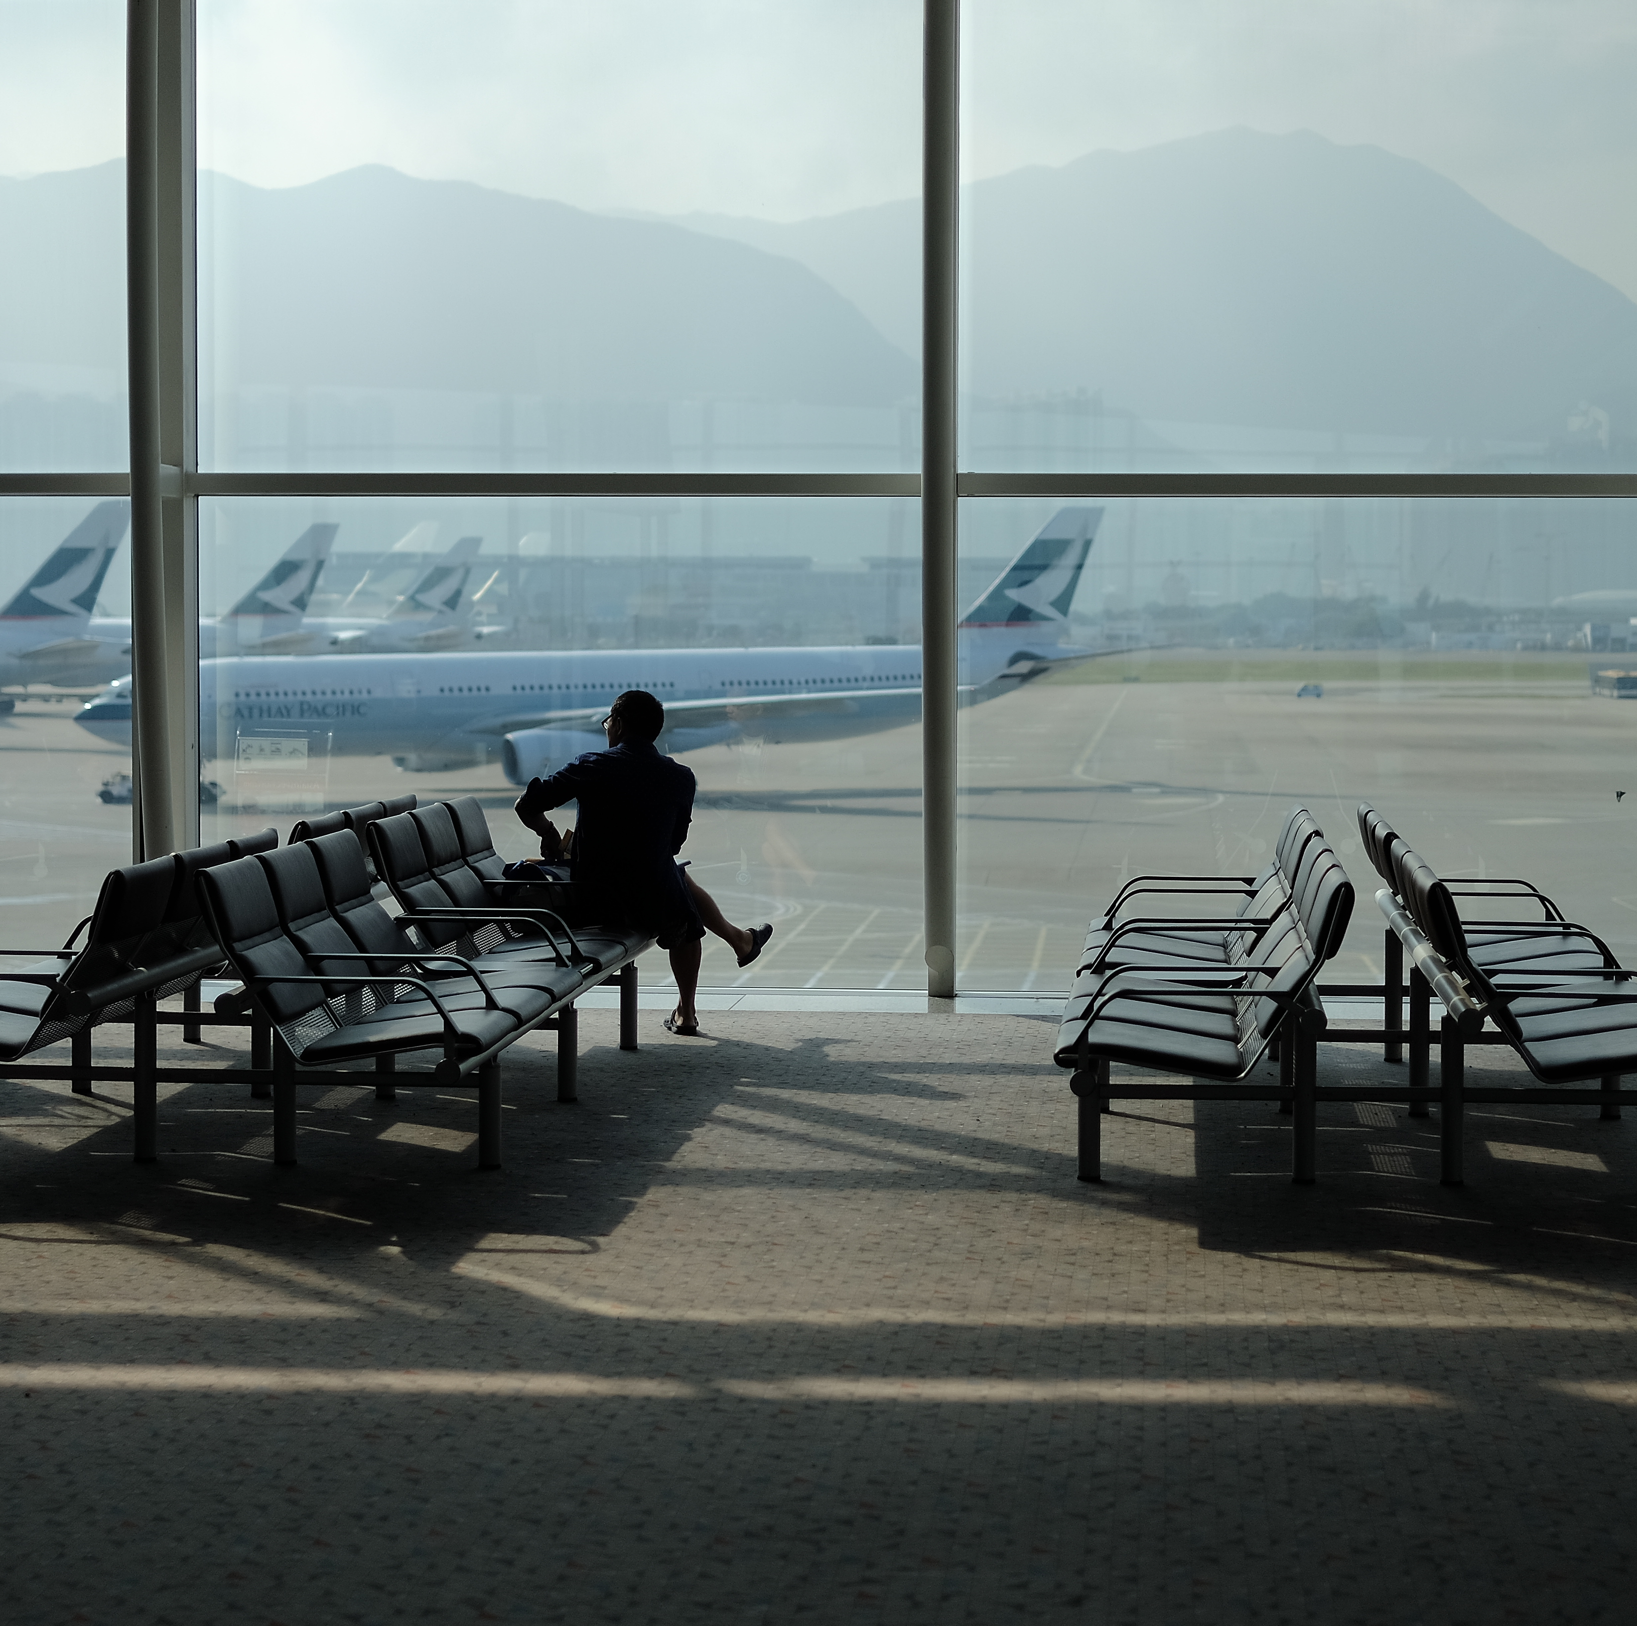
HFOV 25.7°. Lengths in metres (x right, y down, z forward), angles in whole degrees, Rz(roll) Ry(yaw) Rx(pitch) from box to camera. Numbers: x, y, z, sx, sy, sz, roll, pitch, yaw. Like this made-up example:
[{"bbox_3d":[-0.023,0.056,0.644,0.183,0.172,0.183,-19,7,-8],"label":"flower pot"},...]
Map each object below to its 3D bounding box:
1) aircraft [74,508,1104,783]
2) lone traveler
[{"bbox_3d":[-11.400,-9.950,208.300,63.700,16.850,60.300,-1,3,-25],"label":"aircraft"},{"bbox_3d":[-0.640,0.190,13.790,0.760,1.330,0.800,1,3,18],"label":"lone traveler"}]

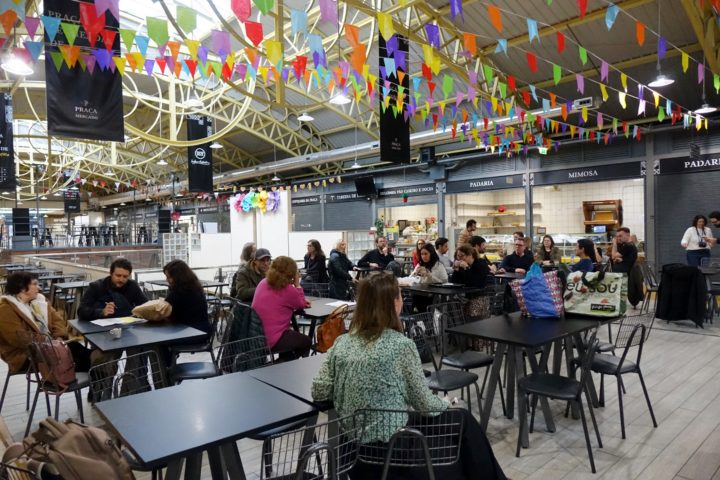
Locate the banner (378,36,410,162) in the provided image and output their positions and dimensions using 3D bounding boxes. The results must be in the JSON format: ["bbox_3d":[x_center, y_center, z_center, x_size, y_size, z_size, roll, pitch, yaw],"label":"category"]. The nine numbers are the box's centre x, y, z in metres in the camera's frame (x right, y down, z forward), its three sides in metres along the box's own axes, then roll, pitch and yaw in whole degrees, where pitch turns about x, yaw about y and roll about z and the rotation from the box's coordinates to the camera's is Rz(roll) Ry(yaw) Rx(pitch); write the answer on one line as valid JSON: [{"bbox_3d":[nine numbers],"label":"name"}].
[{"bbox_3d":[0.851,-3.438,11.500,0.980,3.150,0.050,-2,2,-40],"label":"banner"}]

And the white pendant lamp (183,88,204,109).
[{"bbox_3d":[-3.740,-3.173,10.800,0.470,0.330,0.470,-2,2,-30],"label":"white pendant lamp"}]

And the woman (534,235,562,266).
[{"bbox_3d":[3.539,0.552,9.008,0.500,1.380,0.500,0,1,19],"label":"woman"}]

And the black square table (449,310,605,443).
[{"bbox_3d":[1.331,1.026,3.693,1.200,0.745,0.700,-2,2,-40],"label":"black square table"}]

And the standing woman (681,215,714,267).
[{"bbox_3d":[6.123,0.392,8.709,0.520,1.650,0.360,0,1,20],"label":"standing woman"}]

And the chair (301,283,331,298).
[{"bbox_3d":[-0.586,0.959,5.694,0.460,0.840,0.500,0,1,15],"label":"chair"}]

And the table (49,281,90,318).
[{"bbox_3d":[-3.981,1.012,7.015,0.700,0.750,0.700,-2,2,-40],"label":"table"}]

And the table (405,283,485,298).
[{"bbox_3d":[1.024,0.963,5.849,0.700,0.750,0.700,-2,2,-40],"label":"table"}]

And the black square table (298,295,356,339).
[{"bbox_3d":[-0.320,1.016,4.575,0.700,0.750,0.700,-2,2,-43],"label":"black square table"}]

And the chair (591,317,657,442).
[{"bbox_3d":[1.919,0.971,3.659,0.460,0.840,0.510,-2,2,-27],"label":"chair"}]

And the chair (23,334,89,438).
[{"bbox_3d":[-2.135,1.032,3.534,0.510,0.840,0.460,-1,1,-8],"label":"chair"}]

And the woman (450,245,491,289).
[{"bbox_3d":[1.490,0.698,6.168,0.750,1.290,0.500,-2,2,-38],"label":"woman"}]

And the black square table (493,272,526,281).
[{"bbox_3d":[2.467,0.908,7.179,0.700,0.750,0.700,-2,2,-40],"label":"black square table"}]

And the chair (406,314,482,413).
[{"bbox_3d":[0.586,0.992,3.387,0.430,0.830,0.500,-2,2,-38],"label":"chair"}]

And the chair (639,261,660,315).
[{"bbox_3d":[4.953,0.810,7.956,0.430,0.830,0.500,-2,2,-45],"label":"chair"}]

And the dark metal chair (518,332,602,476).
[{"bbox_3d":[1.315,0.986,3.180,0.500,0.830,0.430,0,2,31],"label":"dark metal chair"}]

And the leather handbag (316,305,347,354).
[{"bbox_3d":[-0.221,0.701,3.780,0.270,0.370,0.140,-2,2,-38],"label":"leather handbag"}]

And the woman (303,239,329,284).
[{"bbox_3d":[-0.816,0.665,8.556,0.750,1.300,0.500,-2,2,-41],"label":"woman"}]

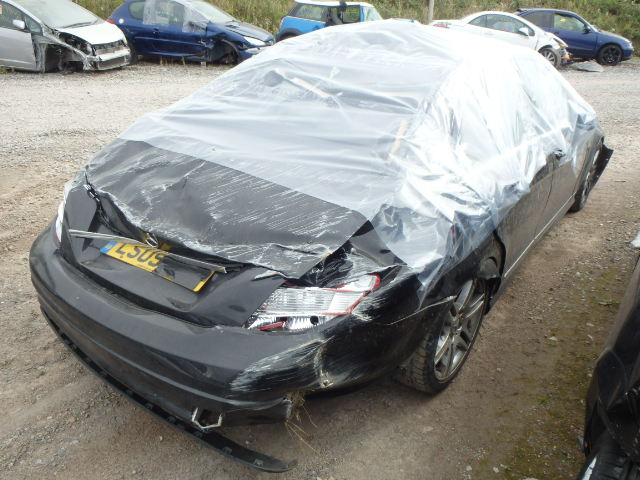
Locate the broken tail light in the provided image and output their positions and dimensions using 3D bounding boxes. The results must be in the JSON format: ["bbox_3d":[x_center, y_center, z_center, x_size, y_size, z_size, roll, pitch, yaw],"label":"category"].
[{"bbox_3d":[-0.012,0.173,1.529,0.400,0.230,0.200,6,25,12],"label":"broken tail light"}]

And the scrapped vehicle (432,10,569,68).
[{"bbox_3d":[5.300,-5.780,14.950,4.150,1.420,1.760,8,25,15],"label":"scrapped vehicle"}]

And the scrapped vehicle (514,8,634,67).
[{"bbox_3d":[7.500,-6.150,15.800,4.050,1.440,1.720,8,25,16],"label":"scrapped vehicle"}]

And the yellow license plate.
[{"bbox_3d":[-0.600,0.059,1.861,0.520,0.111,0.012,17,-16,32],"label":"yellow license plate"}]

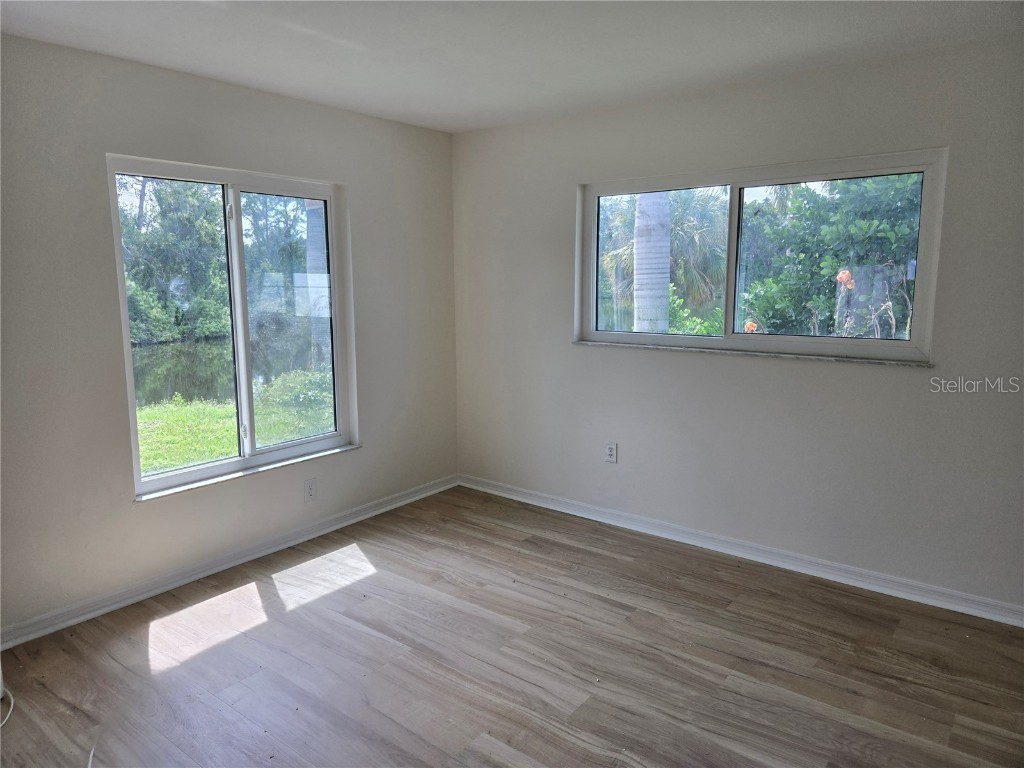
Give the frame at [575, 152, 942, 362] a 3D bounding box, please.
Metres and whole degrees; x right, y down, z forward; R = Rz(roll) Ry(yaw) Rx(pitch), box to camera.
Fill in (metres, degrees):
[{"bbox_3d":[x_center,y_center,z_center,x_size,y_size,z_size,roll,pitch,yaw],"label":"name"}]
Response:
[{"bbox_3d":[1.164,-0.644,3.591,1.877,0.932,0.100,7,11,37],"label":"frame"}]

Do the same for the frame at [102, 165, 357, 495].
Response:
[{"bbox_3d":[-1.387,-0.314,3.596,0.100,1.555,1.299,7,11,37],"label":"frame"}]

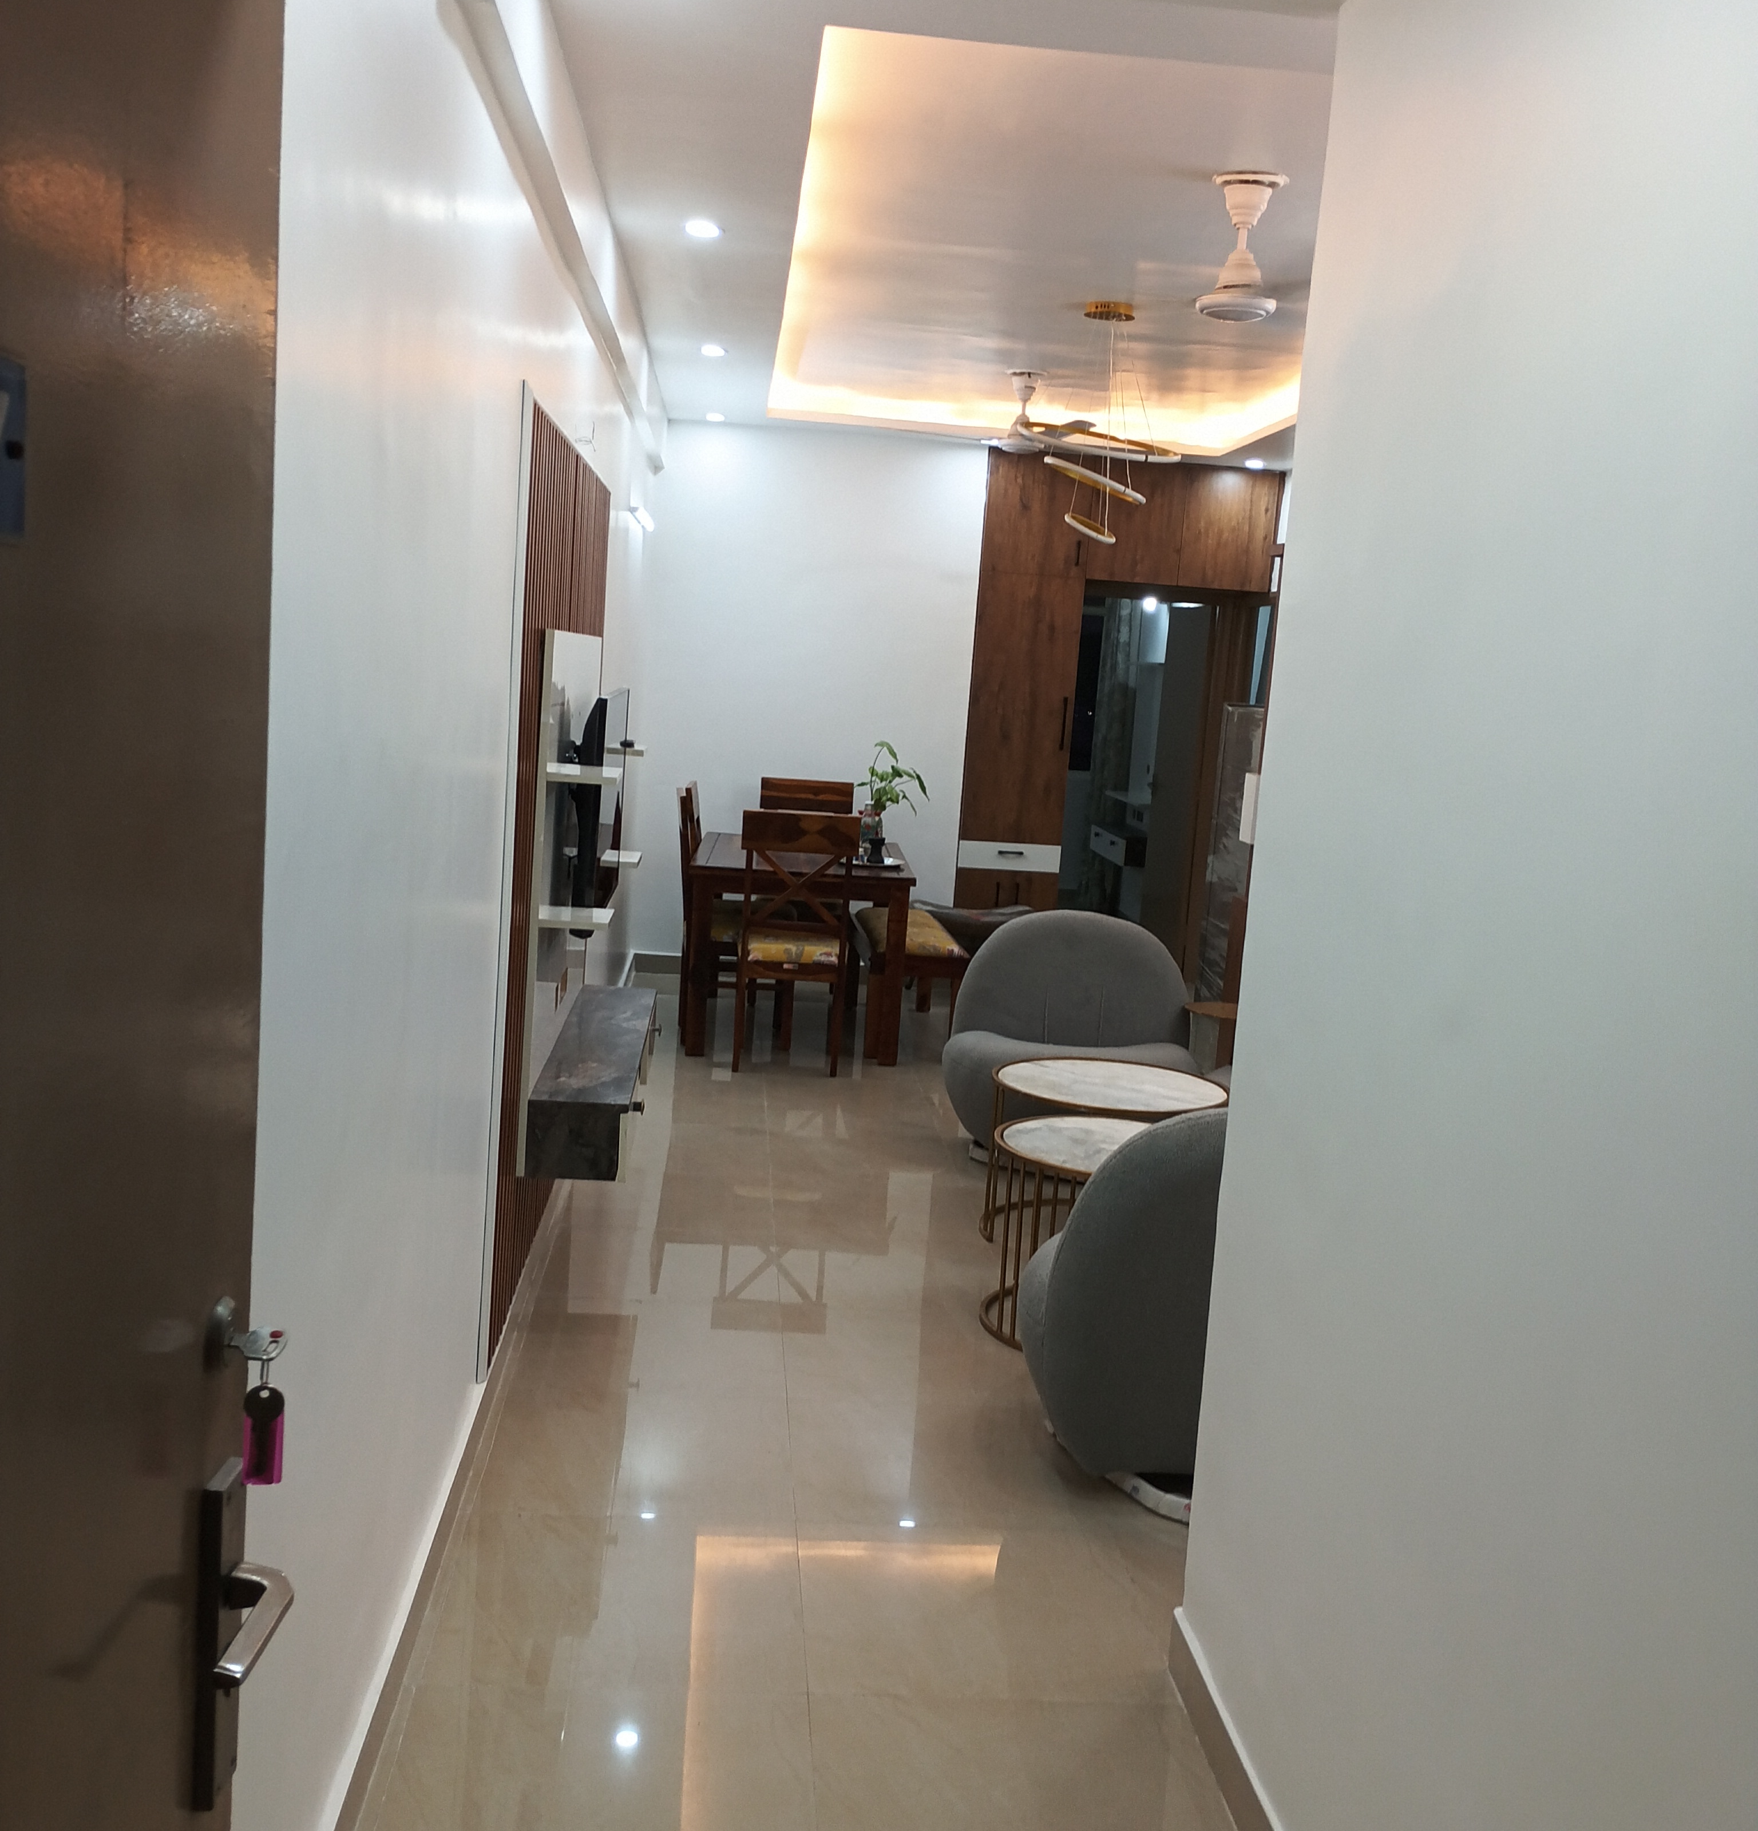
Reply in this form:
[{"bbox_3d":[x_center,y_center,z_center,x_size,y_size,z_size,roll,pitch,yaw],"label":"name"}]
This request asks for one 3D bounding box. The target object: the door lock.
[{"bbox_3d":[-0.427,0.492,1.240,0.056,0.224,0.131,4,7,0],"label":"door lock"}]

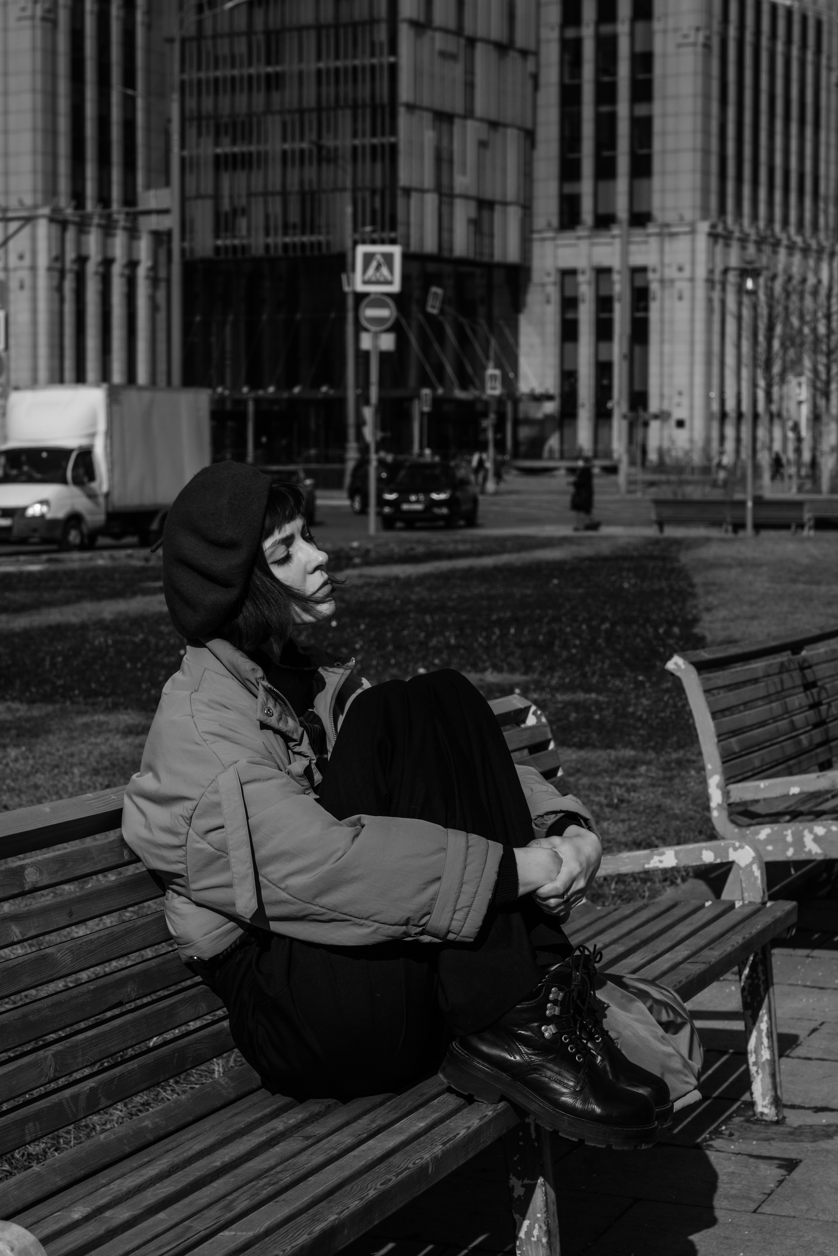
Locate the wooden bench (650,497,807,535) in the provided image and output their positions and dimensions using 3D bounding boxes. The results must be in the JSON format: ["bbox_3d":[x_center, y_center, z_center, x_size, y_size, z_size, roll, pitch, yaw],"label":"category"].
[{"bbox_3d":[6.368,-2.280,53.800,3.050,0.780,0.650,1,3,17],"label":"wooden bench"}]

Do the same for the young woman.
[{"bbox_3d":[-0.036,0.222,3.520,0.770,0.880,0.520,1,3,18],"label":"young woman"}]

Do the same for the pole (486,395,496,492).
[{"bbox_3d":[2.564,-6.470,93.000,0.220,3.500,0.220,0,3,0],"label":"pole"}]

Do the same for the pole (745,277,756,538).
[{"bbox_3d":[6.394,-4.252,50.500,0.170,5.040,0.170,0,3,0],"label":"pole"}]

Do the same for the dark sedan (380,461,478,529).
[{"bbox_3d":[0.296,-3.200,63.200,1.800,1.540,4.500,1,3,8],"label":"dark sedan"}]

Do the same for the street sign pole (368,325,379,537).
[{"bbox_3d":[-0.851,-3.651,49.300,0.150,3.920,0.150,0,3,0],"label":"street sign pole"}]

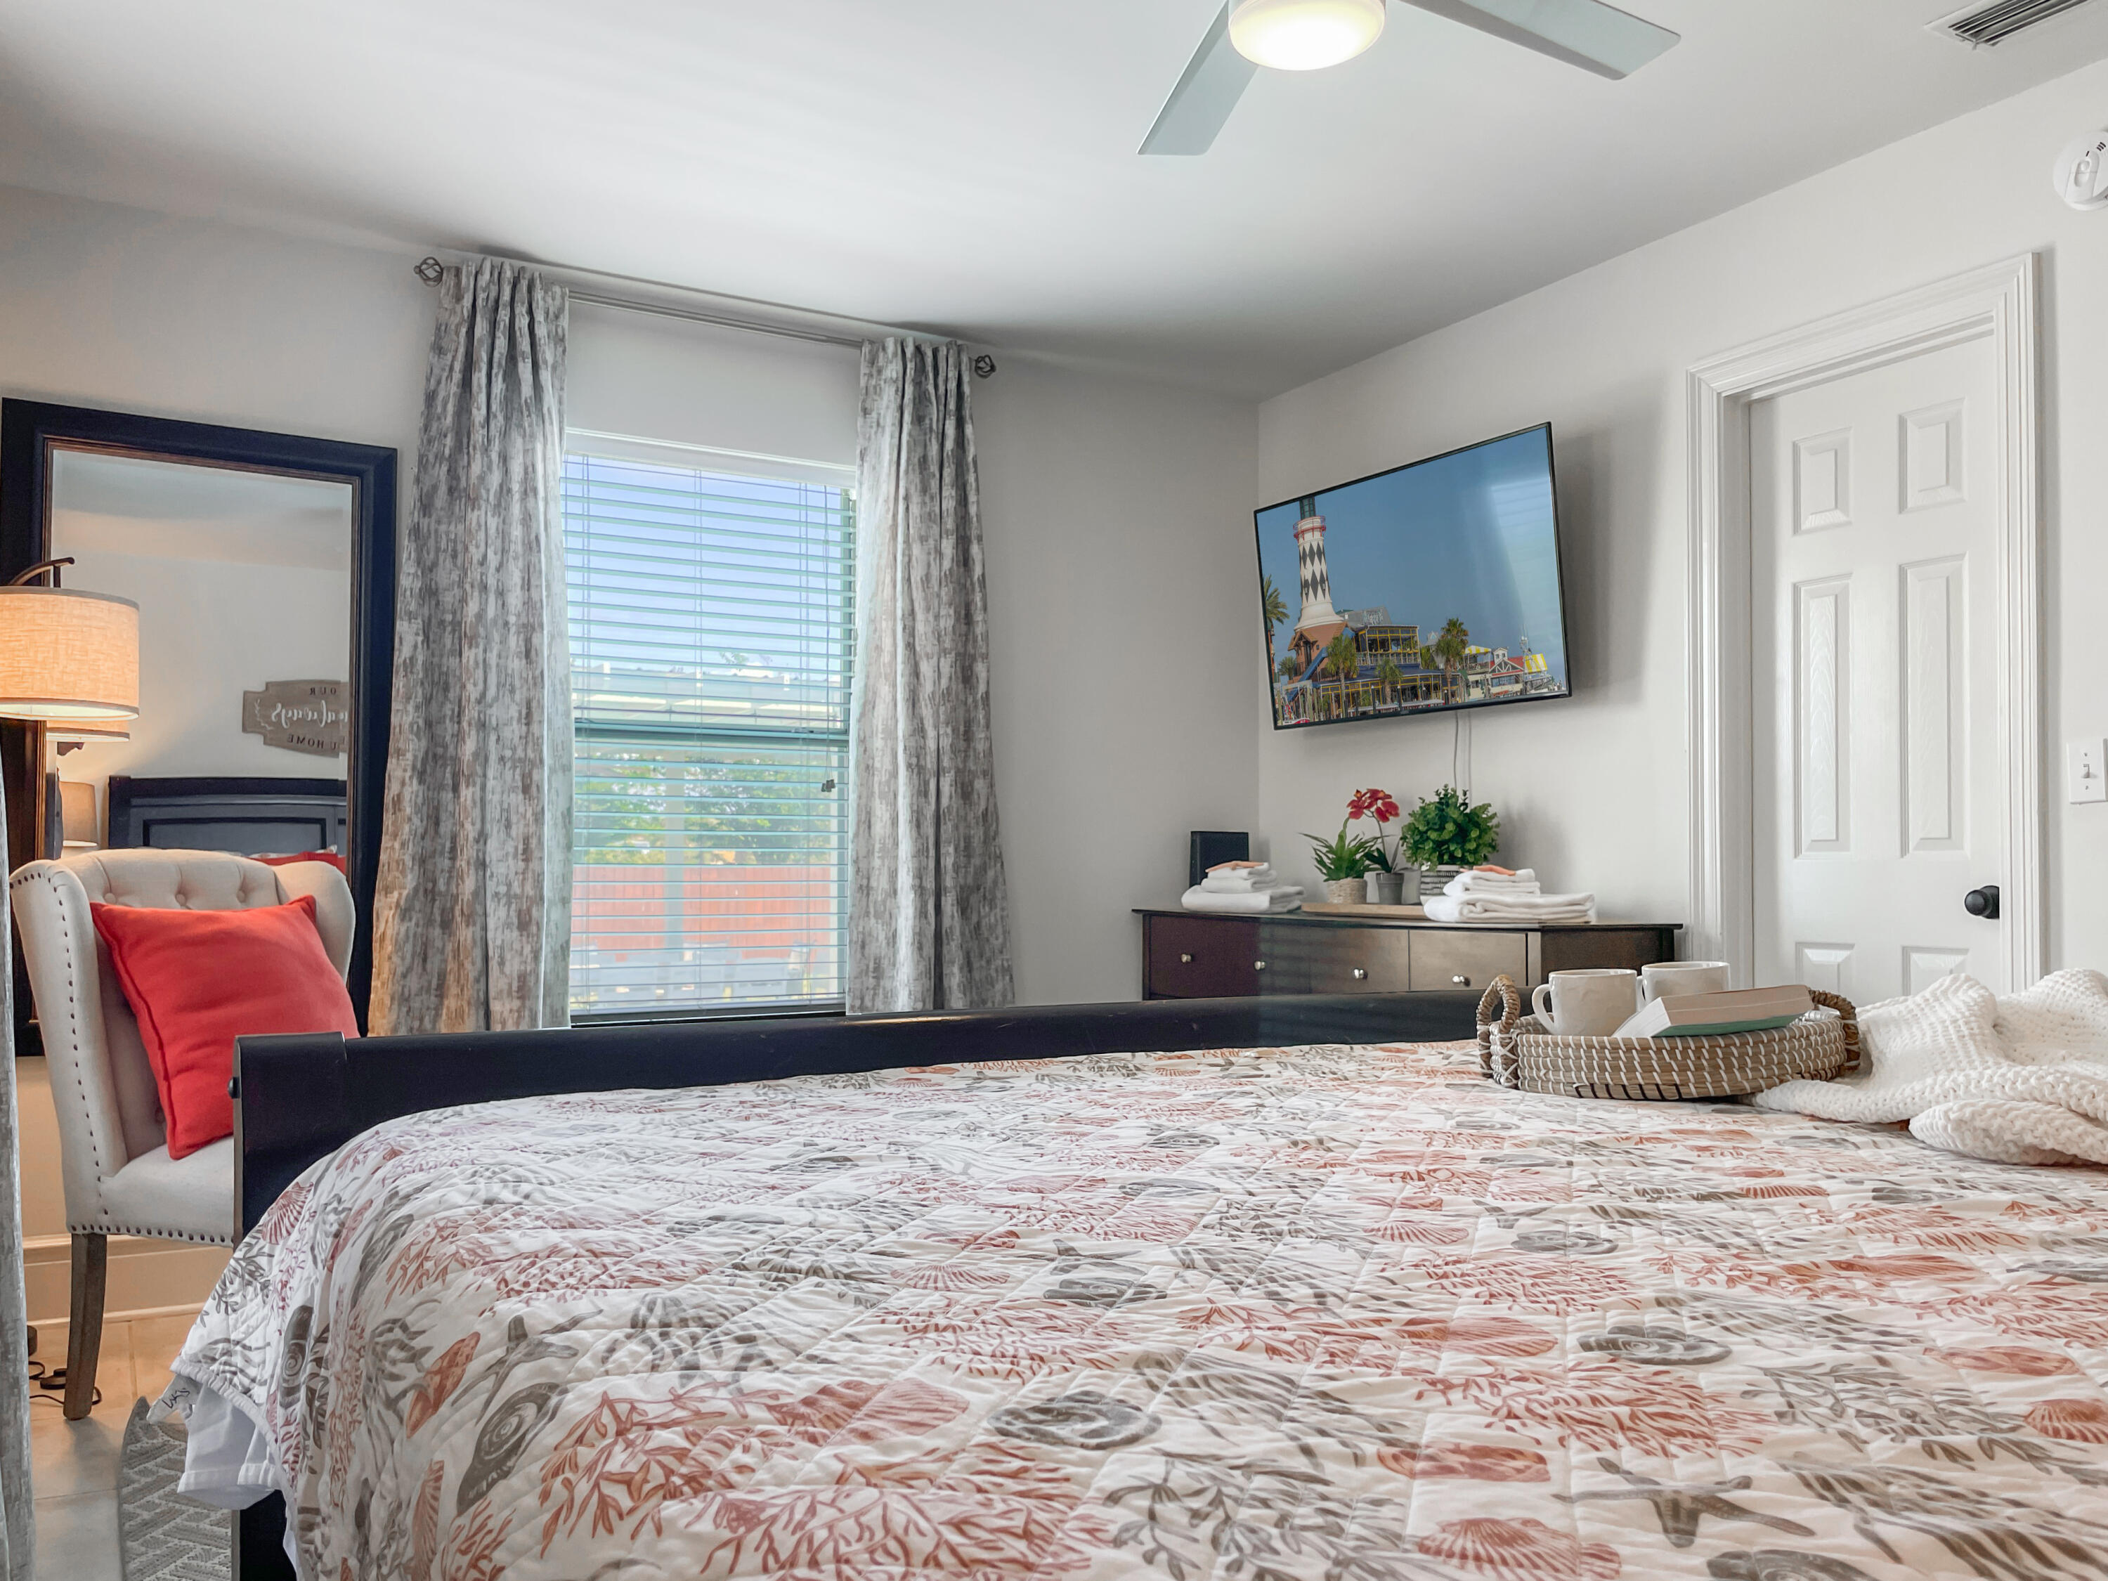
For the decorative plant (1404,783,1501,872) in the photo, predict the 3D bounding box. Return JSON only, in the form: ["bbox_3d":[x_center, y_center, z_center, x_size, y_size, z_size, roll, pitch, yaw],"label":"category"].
[{"bbox_3d":[0.982,0.090,3.926,0.228,0.208,0.228,1,-2,0],"label":"decorative plant"}]

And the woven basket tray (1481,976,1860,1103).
[{"bbox_3d":[0.645,0.250,1.670,0.420,0.110,0.320,1,-2,-18],"label":"woven basket tray"}]

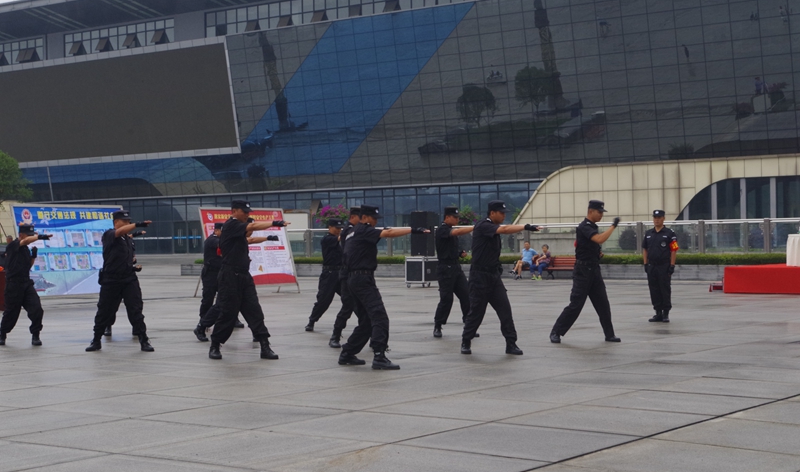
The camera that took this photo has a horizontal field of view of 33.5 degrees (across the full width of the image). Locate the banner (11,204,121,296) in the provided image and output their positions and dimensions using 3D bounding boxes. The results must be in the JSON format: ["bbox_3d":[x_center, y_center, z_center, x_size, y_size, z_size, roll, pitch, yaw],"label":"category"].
[{"bbox_3d":[-7.090,0.300,29.350,0.150,2.030,2.900,-20,-13,37],"label":"banner"}]

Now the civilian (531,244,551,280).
[{"bbox_3d":[4.740,0.870,44.800,0.550,1.220,0.780,-1,0,34],"label":"civilian"}]

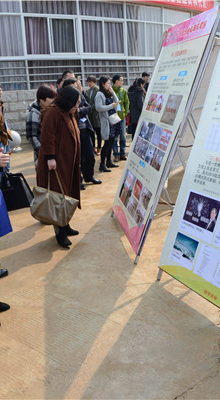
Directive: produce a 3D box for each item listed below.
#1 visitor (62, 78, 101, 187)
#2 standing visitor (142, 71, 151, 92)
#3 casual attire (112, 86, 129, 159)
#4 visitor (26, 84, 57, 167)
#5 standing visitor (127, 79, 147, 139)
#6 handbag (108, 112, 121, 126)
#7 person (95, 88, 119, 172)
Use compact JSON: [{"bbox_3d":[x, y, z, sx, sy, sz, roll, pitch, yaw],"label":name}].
[{"bbox_3d":[-0.389,-1.045,6.258,0.400,1.626,0.520,5,18,24],"label":"visitor"},{"bbox_3d":[0.936,-2.333,10.247,0.340,1.780,0.500,0,16,10],"label":"standing visitor"},{"bbox_3d":[0.180,-1.568,8.205,0.340,1.464,0.500,13,22,43],"label":"casual attire"},{"bbox_3d":[-0.735,-0.623,4.966,0.420,1.560,0.500,0,16,8],"label":"visitor"},{"bbox_3d":[0.659,-1.980,9.327,0.360,1.635,0.500,-11,18,-29],"label":"standing visitor"},{"bbox_3d":[0.093,-1.416,7.034,0.220,0.160,0.090,-36,28,-17],"label":"handbag"},{"bbox_3d":[-0.040,-1.345,7.109,0.400,1.640,0.460,7,19,27],"label":"person"}]

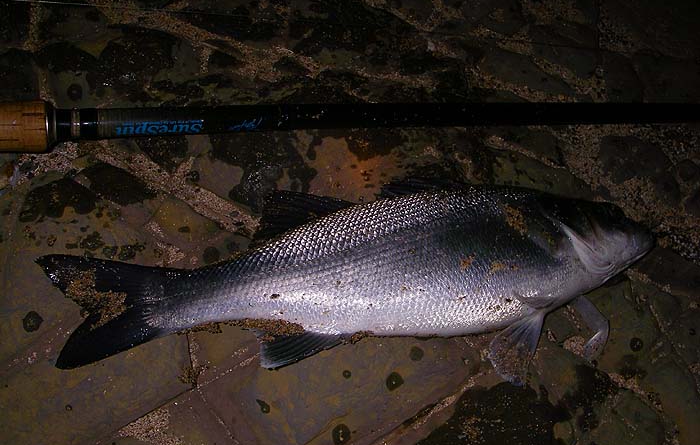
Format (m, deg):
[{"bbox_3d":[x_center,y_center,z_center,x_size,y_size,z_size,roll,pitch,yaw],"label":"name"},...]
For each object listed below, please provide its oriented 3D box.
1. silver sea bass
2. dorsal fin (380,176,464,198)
[{"bbox_3d":[0.003,0.049,0.599,0.492,0.066,0.177,-6,65,-3],"label":"silver sea bass"},{"bbox_3d":[0.059,-0.028,0.634,0.072,0.012,0.024,-9,65,-4],"label":"dorsal fin"}]

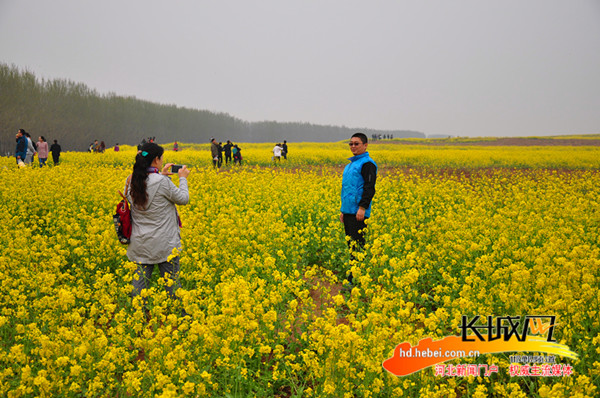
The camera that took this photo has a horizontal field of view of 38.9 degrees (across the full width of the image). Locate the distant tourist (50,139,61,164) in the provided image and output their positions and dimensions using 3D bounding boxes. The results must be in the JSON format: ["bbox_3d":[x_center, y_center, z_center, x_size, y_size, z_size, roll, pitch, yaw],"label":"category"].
[{"bbox_3d":[-13.802,-2.501,48.061,0.580,1.700,0.360,0,4,0],"label":"distant tourist"}]

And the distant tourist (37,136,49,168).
[{"bbox_3d":[-11.548,-1.991,38.058,0.480,1.620,0.340,2,5,30],"label":"distant tourist"}]

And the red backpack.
[{"bbox_3d":[-1.468,0.125,7.017,0.180,0.490,0.290,-1,4,-18],"label":"red backpack"}]

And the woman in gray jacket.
[{"bbox_3d":[-1.167,0.340,7.008,0.500,1.610,0.480,4,5,40],"label":"woman in gray jacket"}]

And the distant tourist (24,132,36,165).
[{"bbox_3d":[-11.452,-1.980,36.059,0.400,1.660,0.480,1,4,18],"label":"distant tourist"}]

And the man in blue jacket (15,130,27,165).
[{"bbox_3d":[-9.015,-1.409,27.561,0.400,1.690,0.500,-1,4,-9],"label":"man in blue jacket"}]

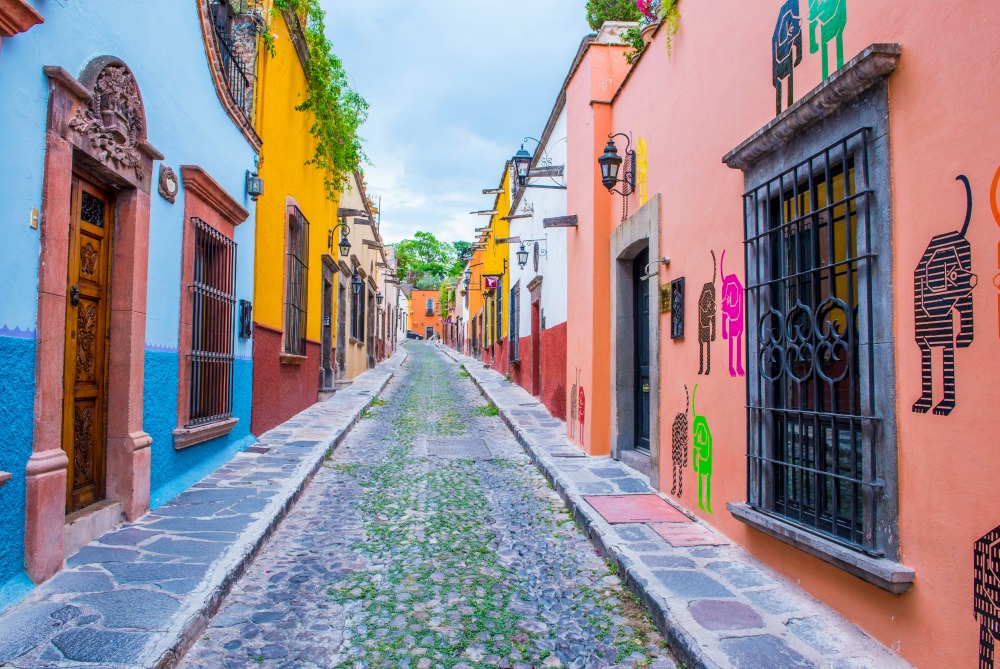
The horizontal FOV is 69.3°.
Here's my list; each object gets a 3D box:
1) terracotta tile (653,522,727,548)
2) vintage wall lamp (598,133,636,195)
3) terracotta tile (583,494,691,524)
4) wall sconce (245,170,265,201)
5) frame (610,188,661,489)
[{"bbox_3d":[1.381,1.496,5.320,0.426,0.050,0.571,1,0,-5],"label":"terracotta tile"},{"bbox_3d":[1.271,-1.851,7.845,0.351,0.688,0.250,1,-3,-5],"label":"vintage wall lamp"},{"bbox_3d":[1.149,1.496,6.137,0.692,0.050,0.992,1,0,-5],"label":"terracotta tile"},{"bbox_3d":[-3.113,-1.887,9.175,0.193,0.391,0.190,1,-3,-7],"label":"wall sconce"},{"bbox_3d":[1.525,0.110,7.812,0.240,2.812,1.864,1,-3,-5],"label":"frame"}]

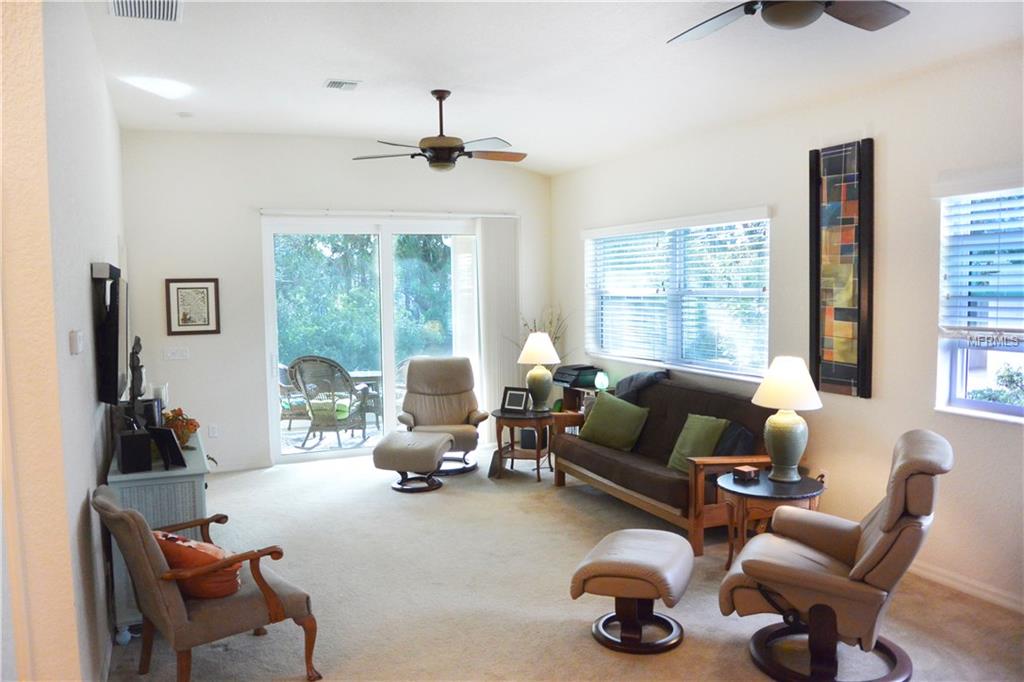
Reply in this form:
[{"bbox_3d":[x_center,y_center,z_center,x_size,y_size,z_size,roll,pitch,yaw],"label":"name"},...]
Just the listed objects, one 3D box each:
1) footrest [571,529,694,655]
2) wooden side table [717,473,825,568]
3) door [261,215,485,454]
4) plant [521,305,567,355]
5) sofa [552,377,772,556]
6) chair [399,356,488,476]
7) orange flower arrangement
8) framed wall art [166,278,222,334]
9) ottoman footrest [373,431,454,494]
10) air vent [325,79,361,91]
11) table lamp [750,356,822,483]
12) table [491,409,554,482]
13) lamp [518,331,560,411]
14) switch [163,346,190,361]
[{"bbox_3d":[0.581,1.195,3.668,0.465,0.430,0.550,0,4,21],"label":"footrest"},{"bbox_3d":[1.481,1.081,4.398,0.580,0.560,0.580,1,5,21],"label":"wooden side table"},{"bbox_3d":[-1.279,-0.034,7.805,2.318,2.361,0.120,-3,4,-24],"label":"door"},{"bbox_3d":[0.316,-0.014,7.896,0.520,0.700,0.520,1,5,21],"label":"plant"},{"bbox_3d":[1.115,0.814,5.721,0.900,0.900,1.950,-3,5,-24],"label":"sofa"},{"bbox_3d":[-0.657,0.676,7.244,0.800,1.005,0.790,-2,4,-13],"label":"chair"},{"bbox_3d":[-1.885,0.483,4.366,0.200,0.232,0.210,-3,4,-24],"label":"orange flower arrangement"},{"bbox_3d":[-2.902,-0.313,6.997,0.457,0.517,0.030,-3,4,-24],"label":"framed wall art"},{"bbox_3d":[-0.825,1.025,6.496,0.550,0.420,0.480,0,5,14],"label":"ottoman footrest"},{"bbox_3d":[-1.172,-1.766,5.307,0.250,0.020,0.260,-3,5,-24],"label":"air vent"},{"bbox_3d":[1.588,0.449,4.419,0.390,0.705,0.390,1,5,21],"label":"table lamp"},{"bbox_3d":[0.118,0.912,6.816,0.590,0.563,0.590,-1,4,0],"label":"table"},{"bbox_3d":[0.255,0.281,6.895,0.397,0.680,0.397,-1,4,0],"label":"lamp"},{"bbox_3d":[-3.023,0.115,6.911,0.212,0.118,0.015,-3,5,-24],"label":"switch"}]

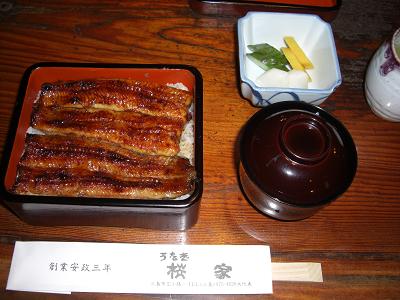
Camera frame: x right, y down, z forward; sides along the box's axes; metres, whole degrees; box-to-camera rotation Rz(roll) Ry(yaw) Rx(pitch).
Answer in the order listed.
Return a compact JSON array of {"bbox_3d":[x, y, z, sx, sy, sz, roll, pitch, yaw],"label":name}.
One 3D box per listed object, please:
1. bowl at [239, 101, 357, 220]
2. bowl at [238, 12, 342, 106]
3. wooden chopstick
[{"bbox_3d":[0.079,0.009,0.358,0.097,0.080,0.097,1,63,-1],"label":"bowl"},{"bbox_3d":[0.084,-0.085,0.427,0.094,0.044,0.094,1,63,-1],"label":"bowl"},{"bbox_3d":[-0.006,0.099,0.350,0.215,0.006,0.015,1,63,-1],"label":"wooden chopstick"}]

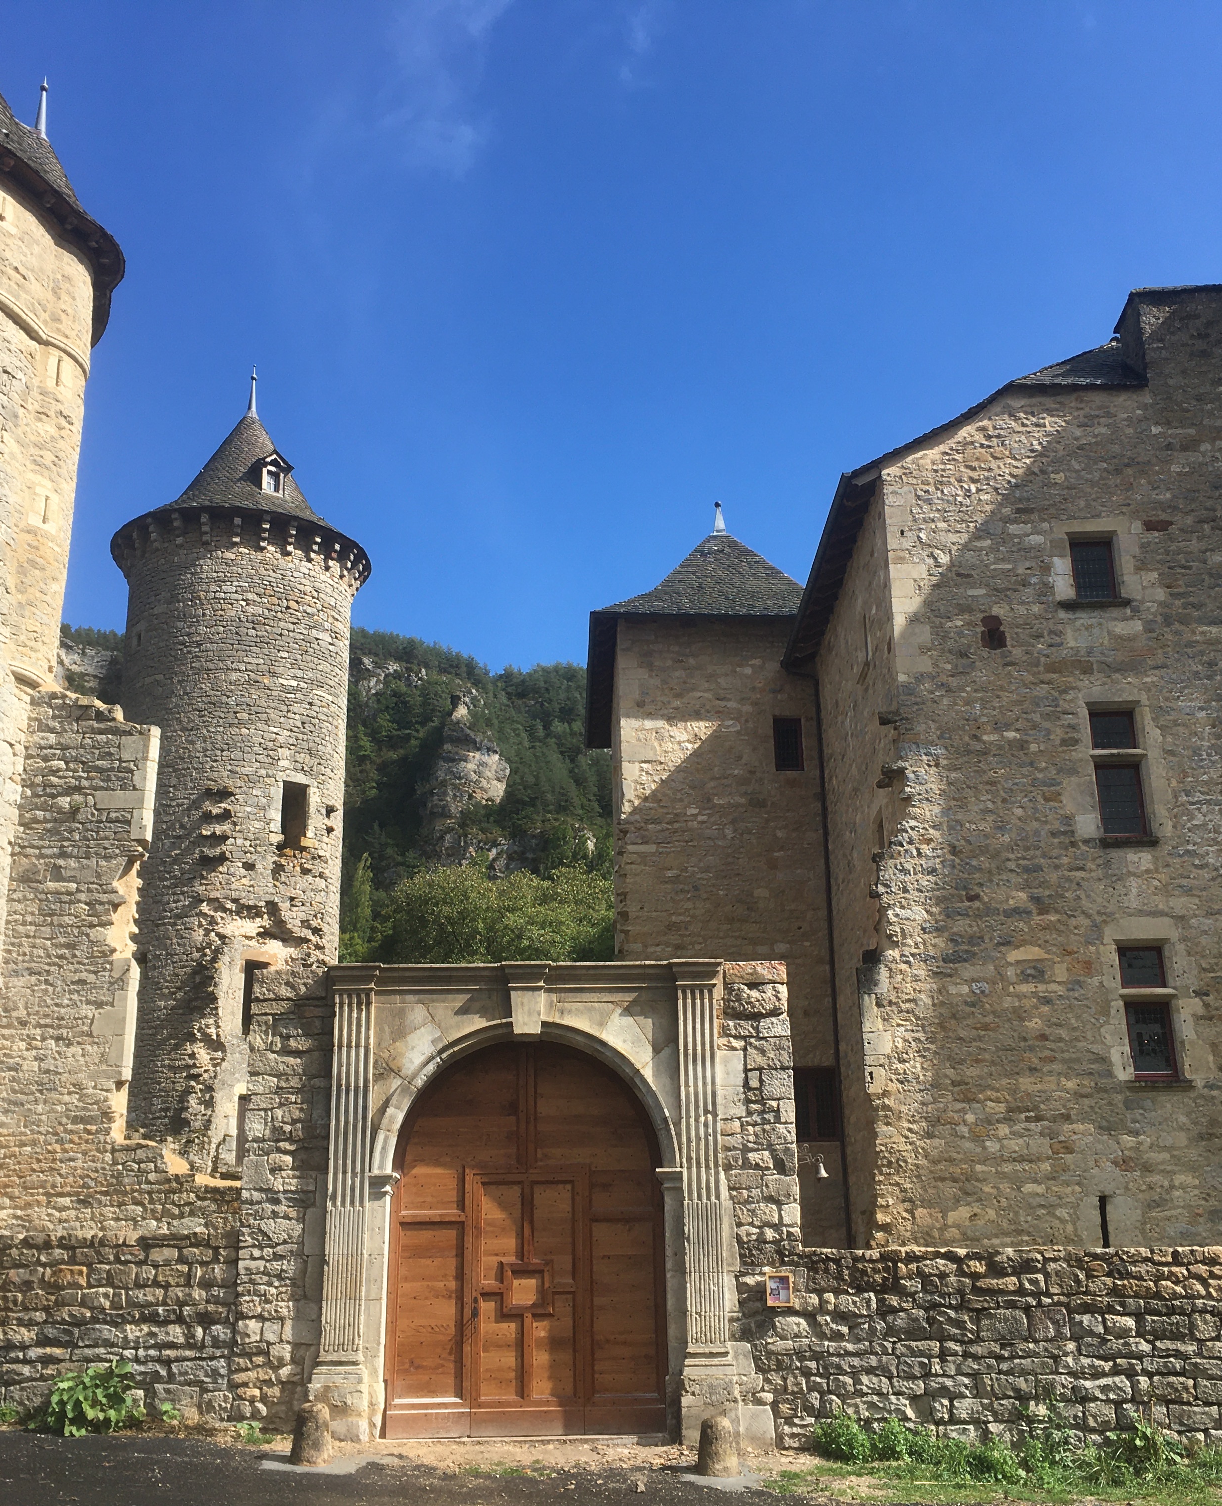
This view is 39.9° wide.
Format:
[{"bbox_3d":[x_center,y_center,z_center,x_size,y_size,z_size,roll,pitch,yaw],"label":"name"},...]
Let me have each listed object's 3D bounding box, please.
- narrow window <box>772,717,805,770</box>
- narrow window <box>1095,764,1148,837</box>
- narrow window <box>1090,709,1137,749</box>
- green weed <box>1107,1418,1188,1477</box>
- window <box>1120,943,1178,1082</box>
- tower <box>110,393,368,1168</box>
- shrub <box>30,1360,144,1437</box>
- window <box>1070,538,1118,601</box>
[{"bbox_3d":[3.577,-0.177,33.949,0.601,1.209,0.250,0,-19,-4],"label":"narrow window"},{"bbox_3d":[7.823,0.717,25.772,0.768,1.183,0.250,-1,-19,0],"label":"narrow window"},{"bbox_3d":[7.833,-0.355,26.147,0.694,0.674,0.220,-1,-19,0],"label":"narrow window"},{"bbox_3d":[4.814,6.255,15.161,0.712,0.447,0.550,-1,-19,0],"label":"green weed"},{"bbox_3d":[7.897,3.798,24.693,0.758,1.987,0.250,-1,-19,0],"label":"window"},{"bbox_3d":[-8.634,1.817,37.553,6.024,22.842,6.024,-1,-19,0],"label":"tower"},{"bbox_3d":[-4.953,6.100,15.903,1.052,0.659,0.750,-1,-19,0],"label":"shrub"},{"bbox_3d":[7.770,-2.943,27.054,0.730,1.110,0.250,-1,-19,0],"label":"window"}]

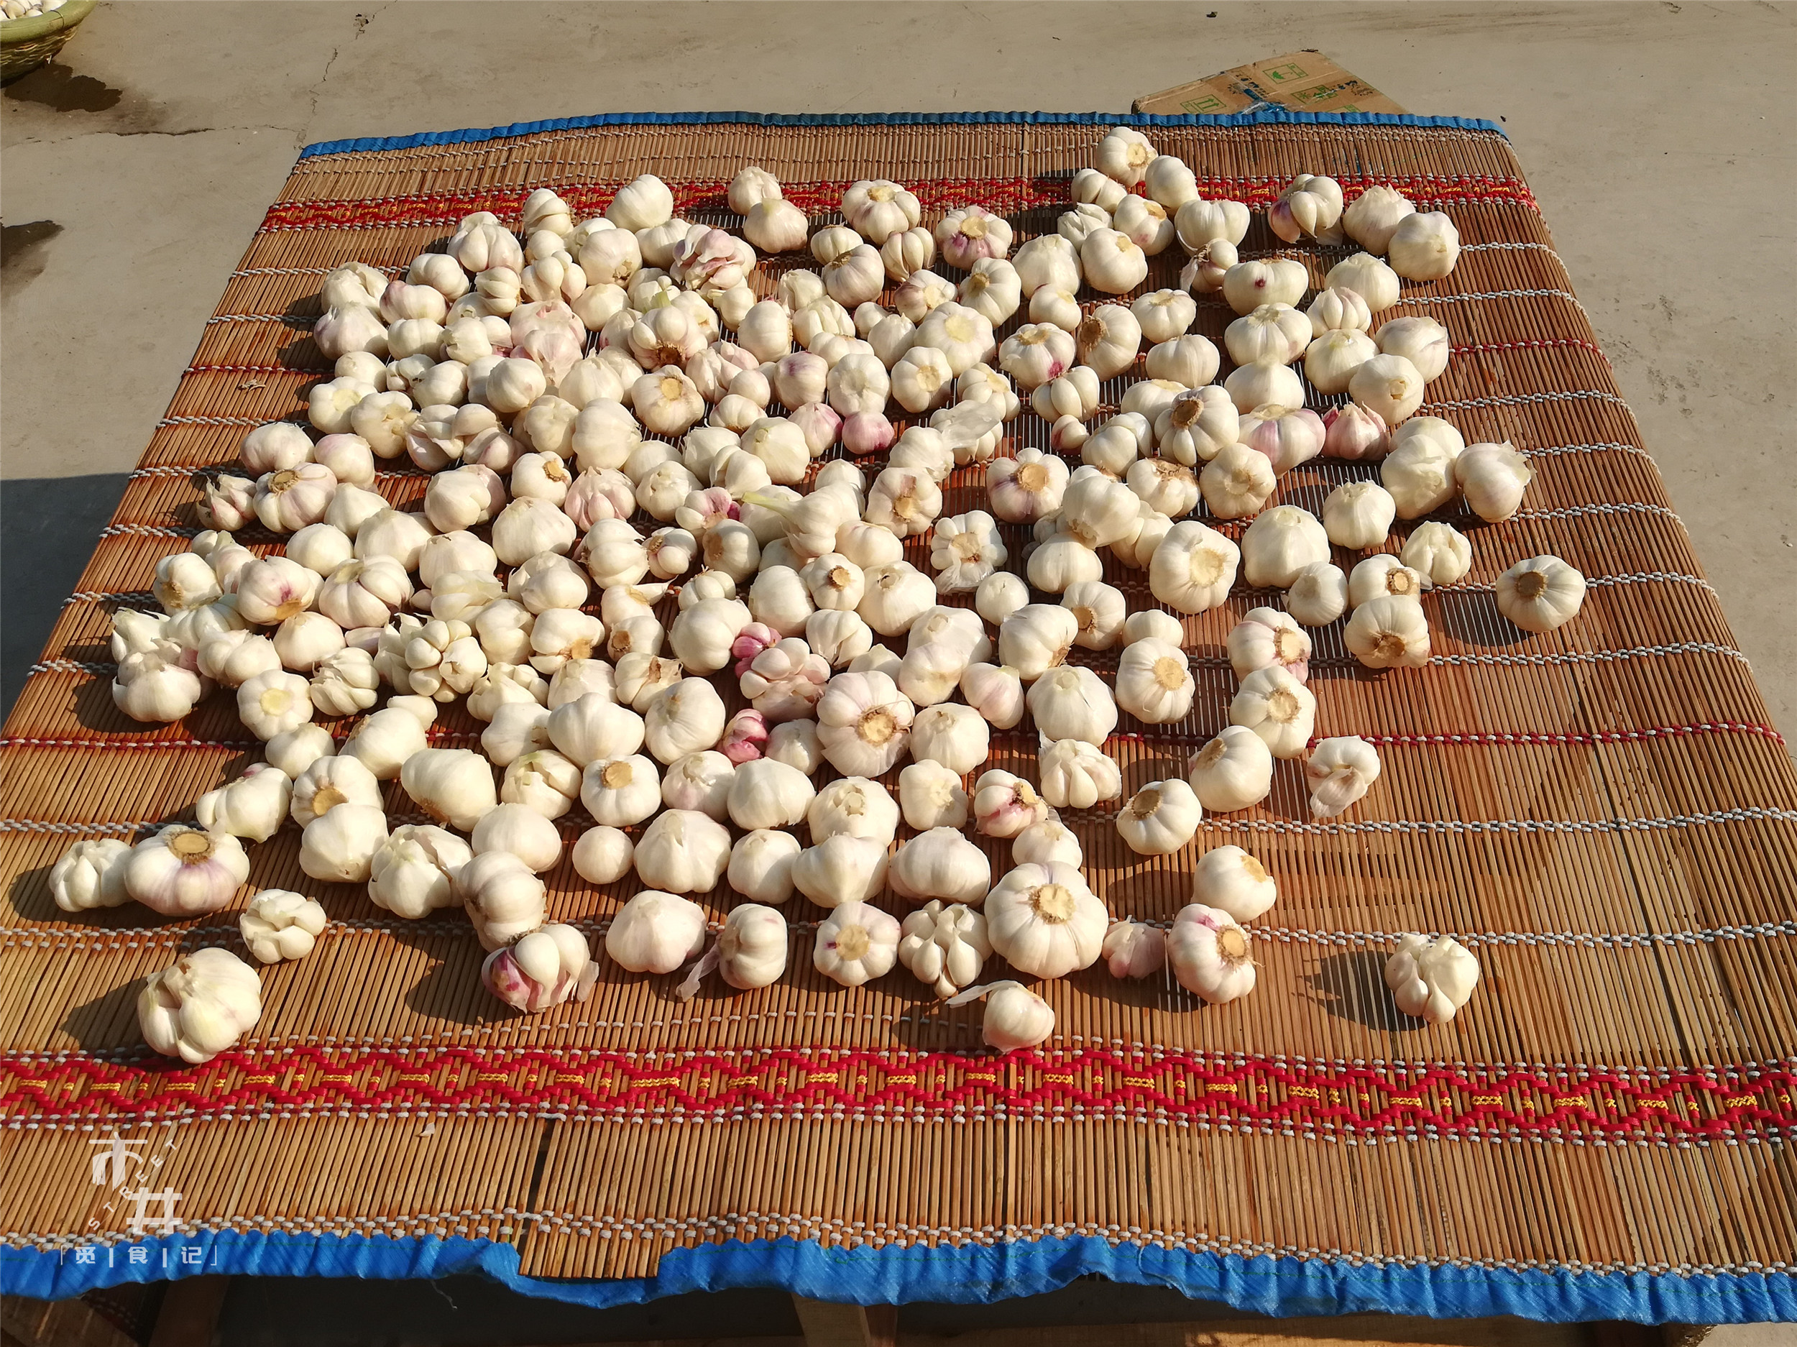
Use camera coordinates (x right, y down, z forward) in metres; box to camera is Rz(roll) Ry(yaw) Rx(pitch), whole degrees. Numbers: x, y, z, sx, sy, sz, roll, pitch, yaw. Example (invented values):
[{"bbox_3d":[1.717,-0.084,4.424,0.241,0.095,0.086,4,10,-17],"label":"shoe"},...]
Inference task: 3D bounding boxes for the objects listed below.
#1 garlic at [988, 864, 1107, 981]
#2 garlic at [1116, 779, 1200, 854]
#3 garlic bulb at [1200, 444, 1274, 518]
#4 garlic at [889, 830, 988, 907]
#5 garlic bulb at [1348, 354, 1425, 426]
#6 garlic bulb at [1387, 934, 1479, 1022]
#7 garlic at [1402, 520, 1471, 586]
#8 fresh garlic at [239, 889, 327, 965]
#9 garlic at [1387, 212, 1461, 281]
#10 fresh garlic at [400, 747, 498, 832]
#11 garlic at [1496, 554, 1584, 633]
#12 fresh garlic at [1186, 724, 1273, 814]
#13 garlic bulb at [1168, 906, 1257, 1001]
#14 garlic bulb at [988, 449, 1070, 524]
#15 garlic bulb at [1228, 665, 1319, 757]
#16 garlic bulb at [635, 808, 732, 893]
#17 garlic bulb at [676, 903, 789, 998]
[{"bbox_3d":[0.085,0.142,0.776,0.070,0.057,0.070,1,65,-1],"label":"garlic"},{"bbox_3d":[0.142,0.078,0.736,0.048,0.038,0.043,1,53,3],"label":"garlic"},{"bbox_3d":[0.220,-0.124,0.879,0.050,0.050,0.041,6,18,-3],"label":"garlic bulb"},{"bbox_3d":[0.022,0.103,0.716,0.054,0.041,0.054,0,14,4],"label":"garlic"},{"bbox_3d":[0.363,-0.211,1.003,0.056,0.049,0.055,2,81,-14],"label":"garlic bulb"},{"bbox_3d":[0.265,0.151,0.669,0.046,0.046,0.049,1,53,3],"label":"garlic bulb"},{"bbox_3d":[0.334,-0.074,0.837,0.044,0.038,0.042,0,52,4],"label":"garlic"},{"bbox_3d":[-0.358,0.147,0.784,0.050,0.039,0.046,0,51,0],"label":"fresh garlic"},{"bbox_3d":[0.398,-0.323,1.022,0.054,0.054,0.061,1,53,3],"label":"garlic"},{"bbox_3d":[-0.283,0.073,0.850,0.058,0.053,0.053,38,71,-12],"label":"fresh garlic"},{"bbox_3d":[0.388,-0.048,0.815,0.053,0.048,0.053,1,53,3],"label":"garlic"},{"bbox_3d":[0.201,0.058,0.816,0.054,0.046,0.053,-16,57,26],"label":"fresh garlic"},{"bbox_3d":[0.172,0.155,0.745,0.055,0.044,0.050,8,74,-29],"label":"garlic bulb"},{"bbox_3d":[0.092,-0.133,0.957,0.058,0.048,0.058,1,53,3],"label":"garlic bulb"},{"bbox_3d":[0.213,0.022,0.768,0.050,0.042,0.050,3,70,0],"label":"garlic bulb"},{"bbox_3d":[-0.126,0.104,0.792,0.056,0.046,0.052,1,53,3],"label":"garlic bulb"},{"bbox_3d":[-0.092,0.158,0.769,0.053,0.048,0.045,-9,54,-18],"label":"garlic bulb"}]

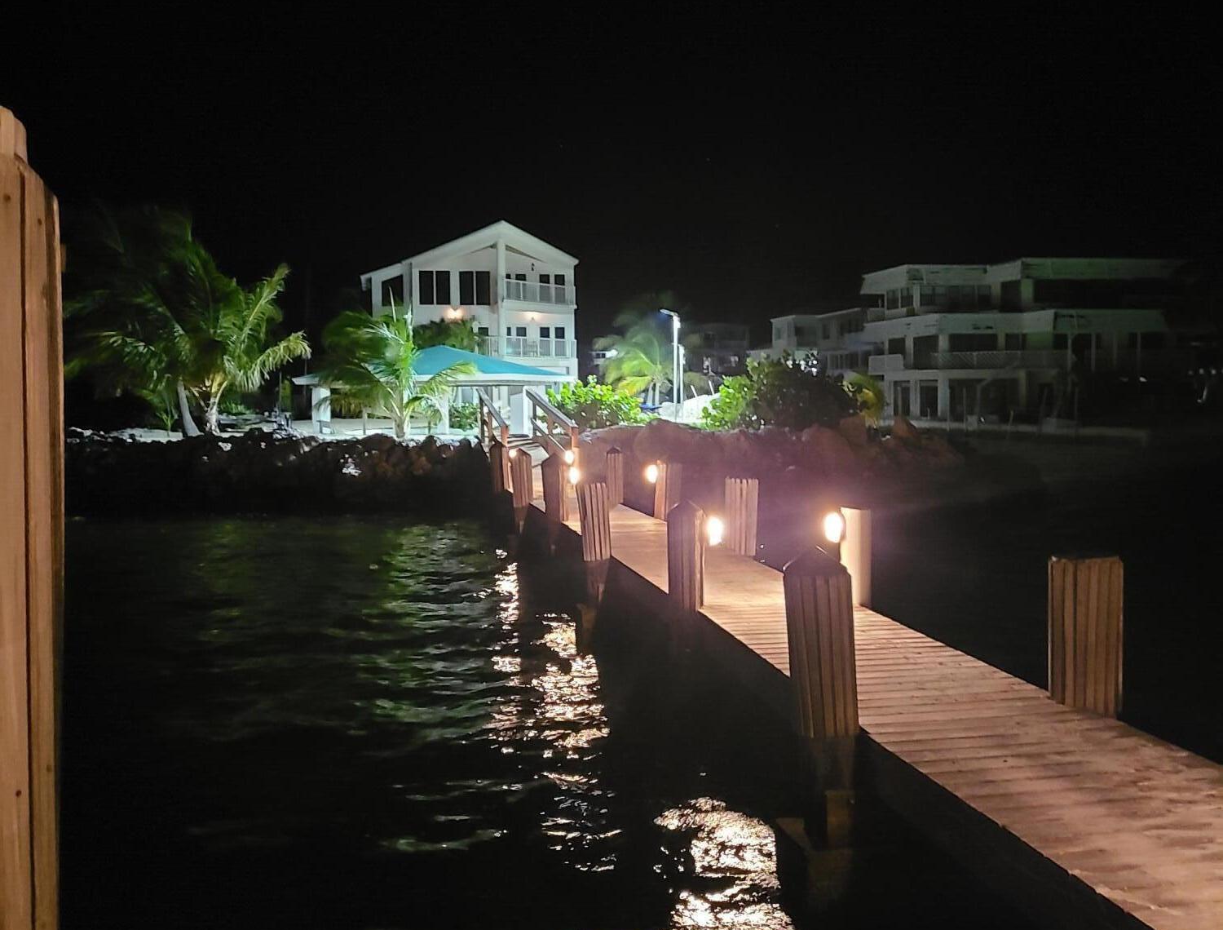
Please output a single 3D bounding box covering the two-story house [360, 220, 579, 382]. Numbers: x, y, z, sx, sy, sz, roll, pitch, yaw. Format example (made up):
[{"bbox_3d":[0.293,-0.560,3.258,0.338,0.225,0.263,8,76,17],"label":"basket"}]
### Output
[{"bbox_3d":[-8.058,-7.900,69.000,11.400,9.800,12.000,-1,4,-8],"label":"two-story house"}]

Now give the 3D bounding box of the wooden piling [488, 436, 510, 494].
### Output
[{"bbox_3d":[-1.713,0.006,18.700,0.300,0.900,0.300,-1,4,-11],"label":"wooden piling"}]

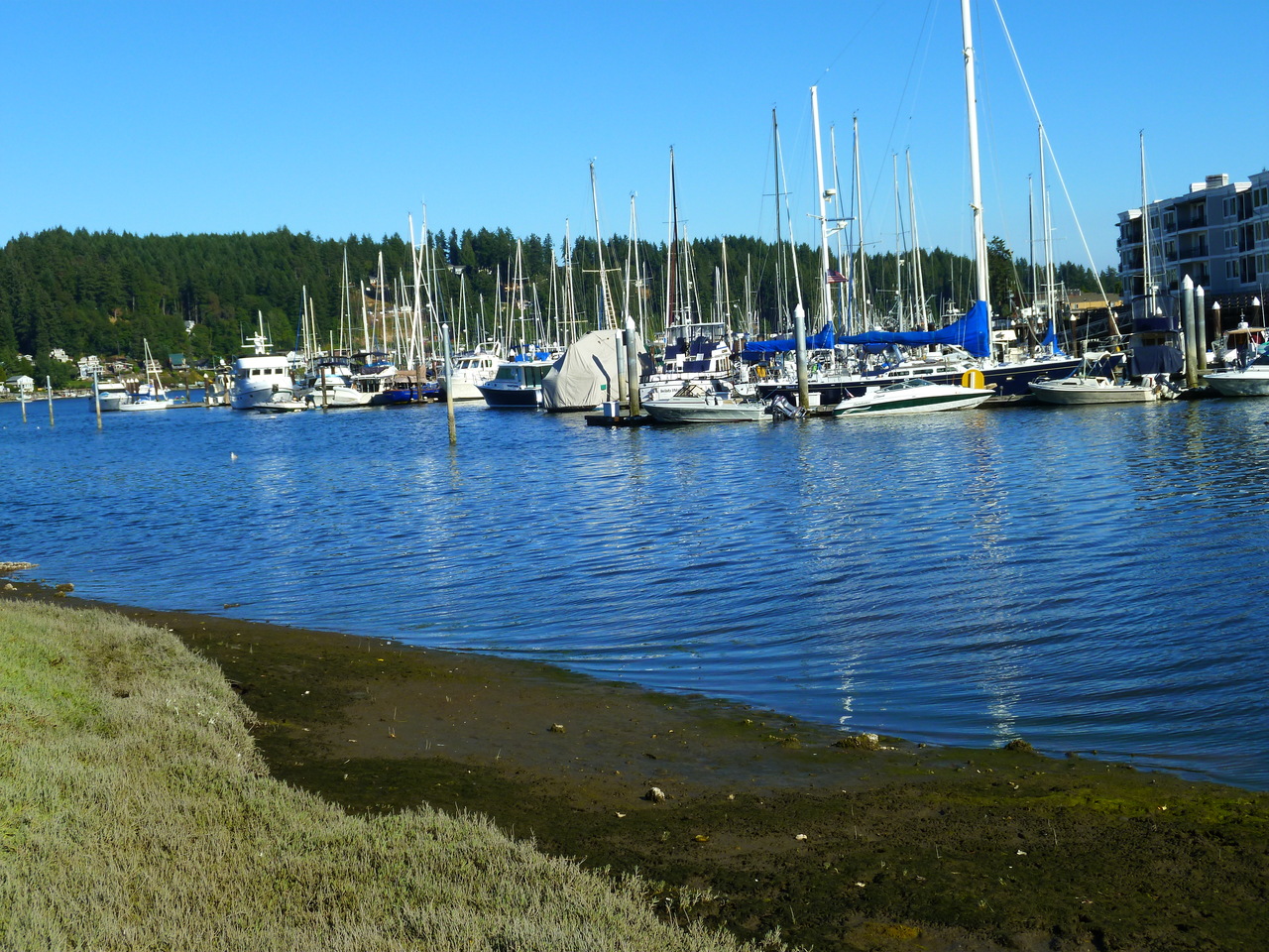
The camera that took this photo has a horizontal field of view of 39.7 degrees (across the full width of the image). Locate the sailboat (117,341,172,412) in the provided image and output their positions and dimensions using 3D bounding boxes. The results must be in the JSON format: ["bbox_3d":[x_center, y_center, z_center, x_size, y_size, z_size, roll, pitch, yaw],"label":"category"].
[{"bbox_3d":[-50.707,-10.207,182.000,5.400,7.100,2.000,-5,4,-25],"label":"sailboat"}]

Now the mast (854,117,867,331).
[{"bbox_3d":[12.582,-13.133,97.553,0.180,13.340,0.180,-2,4,17],"label":"mast"}]

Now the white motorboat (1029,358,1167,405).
[{"bbox_3d":[17.931,-3.870,67.500,5.500,1.950,2.100,-2,4,21],"label":"white motorboat"}]

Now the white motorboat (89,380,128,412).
[{"bbox_3d":[-55.682,-8.352,187.000,3.100,3.300,8.800,-6,5,-31],"label":"white motorboat"}]

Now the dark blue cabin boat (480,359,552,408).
[{"bbox_3d":[-6.970,-5.727,109.000,2.700,2.950,7.500,-7,5,-44],"label":"dark blue cabin boat"}]

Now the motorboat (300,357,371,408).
[{"bbox_3d":[-24.713,-7.641,145.000,3.500,4.000,9.500,-6,5,-33],"label":"motorboat"}]

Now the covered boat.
[{"bbox_3d":[-2.115,-5.932,97.500,3.200,4.350,8.800,-1,4,29],"label":"covered boat"}]

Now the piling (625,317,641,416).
[{"bbox_3d":[-0.047,-4.245,68.800,0.400,3.950,0.400,-3,4,0],"label":"piling"}]

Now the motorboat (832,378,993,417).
[{"bbox_3d":[10.834,-3.232,68.800,6.300,1.350,2.300,-2,4,16],"label":"motorboat"}]

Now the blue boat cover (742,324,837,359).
[{"bbox_3d":[6.744,-5.888,76.000,3.950,1.300,0.500,-2,4,15],"label":"blue boat cover"}]

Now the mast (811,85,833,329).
[{"bbox_3d":[8.038,-10.696,75.105,0.230,11.790,0.230,-3,4,17],"label":"mast"}]

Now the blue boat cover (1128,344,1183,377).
[{"bbox_3d":[22.989,-5.109,77.500,2.400,1.300,1.600,-2,4,16],"label":"blue boat cover"}]

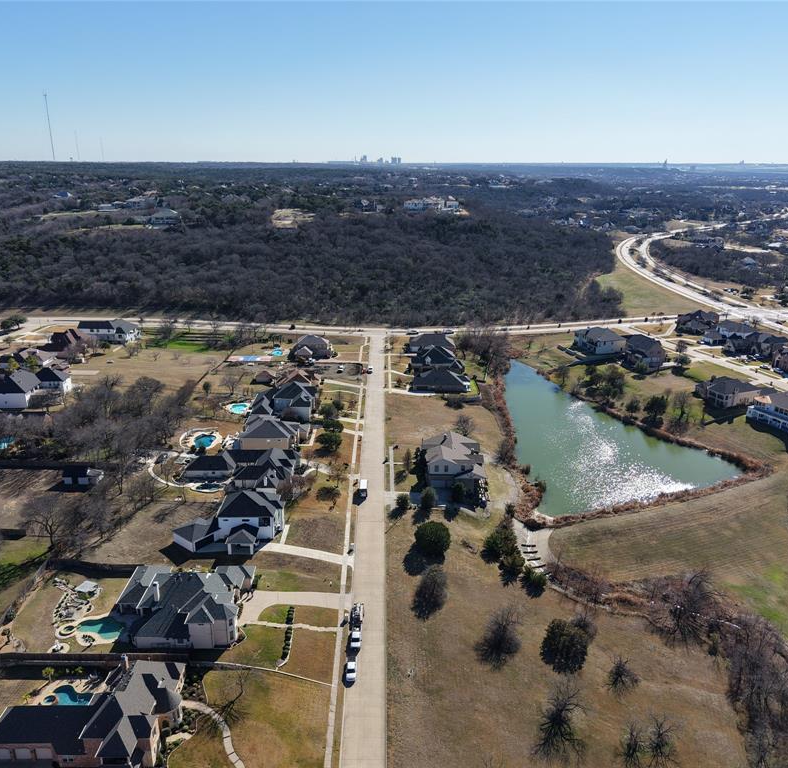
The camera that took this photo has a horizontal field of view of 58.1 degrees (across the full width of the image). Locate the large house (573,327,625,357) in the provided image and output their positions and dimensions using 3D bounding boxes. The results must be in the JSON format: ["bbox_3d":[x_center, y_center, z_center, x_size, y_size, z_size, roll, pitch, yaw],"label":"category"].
[{"bbox_3d":[107.760,-23.910,372.690,17.000,10.800,21.000,-5,18,-17],"label":"large house"}]

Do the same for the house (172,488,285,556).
[{"bbox_3d":[-47.480,37.930,203.380,30.000,11.500,23.000,0,17,-1],"label":"house"}]

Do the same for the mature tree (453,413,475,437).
[{"bbox_3d":[28.350,16.110,284.000,8.000,9.200,8.000,0,17,-1],"label":"mature tree"}]

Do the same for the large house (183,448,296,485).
[{"bbox_3d":[-53.180,28.530,238.290,37.000,10.500,23.000,0,17,-1],"label":"large house"}]

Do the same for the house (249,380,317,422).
[{"bbox_3d":[-48.120,8.190,310.070,27.000,11.300,25.500,0,17,-1],"label":"house"}]

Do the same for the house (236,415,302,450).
[{"bbox_3d":[-45.670,16.940,274.710,24.290,9.040,23.810,0,17,0],"label":"house"}]

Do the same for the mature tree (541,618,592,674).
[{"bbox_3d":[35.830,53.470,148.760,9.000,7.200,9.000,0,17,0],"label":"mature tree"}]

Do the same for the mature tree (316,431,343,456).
[{"bbox_3d":[-22.760,20.190,254.710,8.300,7.000,8.300,0,17,0],"label":"mature tree"}]

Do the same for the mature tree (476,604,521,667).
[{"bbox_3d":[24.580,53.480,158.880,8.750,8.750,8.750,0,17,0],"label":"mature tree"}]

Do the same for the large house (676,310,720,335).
[{"bbox_3d":[177.390,-36.170,413.150,17.000,10.300,19.000,-5,18,-17],"label":"large house"}]

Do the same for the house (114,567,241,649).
[{"bbox_3d":[-50.240,49.900,168.140,29.640,10.010,26.720,0,17,0],"label":"house"}]

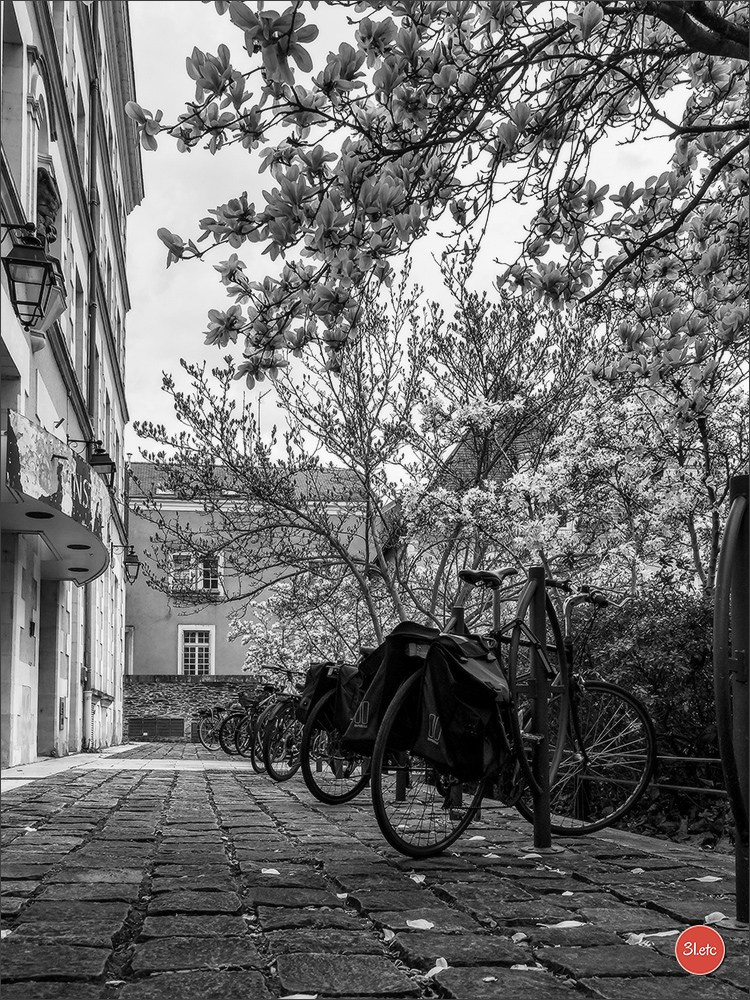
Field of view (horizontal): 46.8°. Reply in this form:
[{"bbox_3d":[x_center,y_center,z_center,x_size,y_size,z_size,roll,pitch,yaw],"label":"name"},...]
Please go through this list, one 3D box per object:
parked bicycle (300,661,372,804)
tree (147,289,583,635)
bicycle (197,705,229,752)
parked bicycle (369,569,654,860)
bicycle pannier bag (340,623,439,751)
[{"bbox_3d":[0.146,1.374,5.400,0.580,1.060,1.740,-10,-15,39],"label":"parked bicycle"},{"bbox_3d":[-0.121,0.306,10.000,5.000,5.500,4.500,0,-12,0],"label":"tree"},{"bbox_3d":[-2.649,4.200,16.000,0.550,0.980,1.650,-9,-15,36],"label":"bicycle"},{"bbox_3d":[0.579,0.851,3.570,0.600,1.120,1.740,-12,-17,43],"label":"parked bicycle"},{"bbox_3d":[0.075,0.724,3.330,0.220,0.480,0.370,-11,-16,42],"label":"bicycle pannier bag"}]

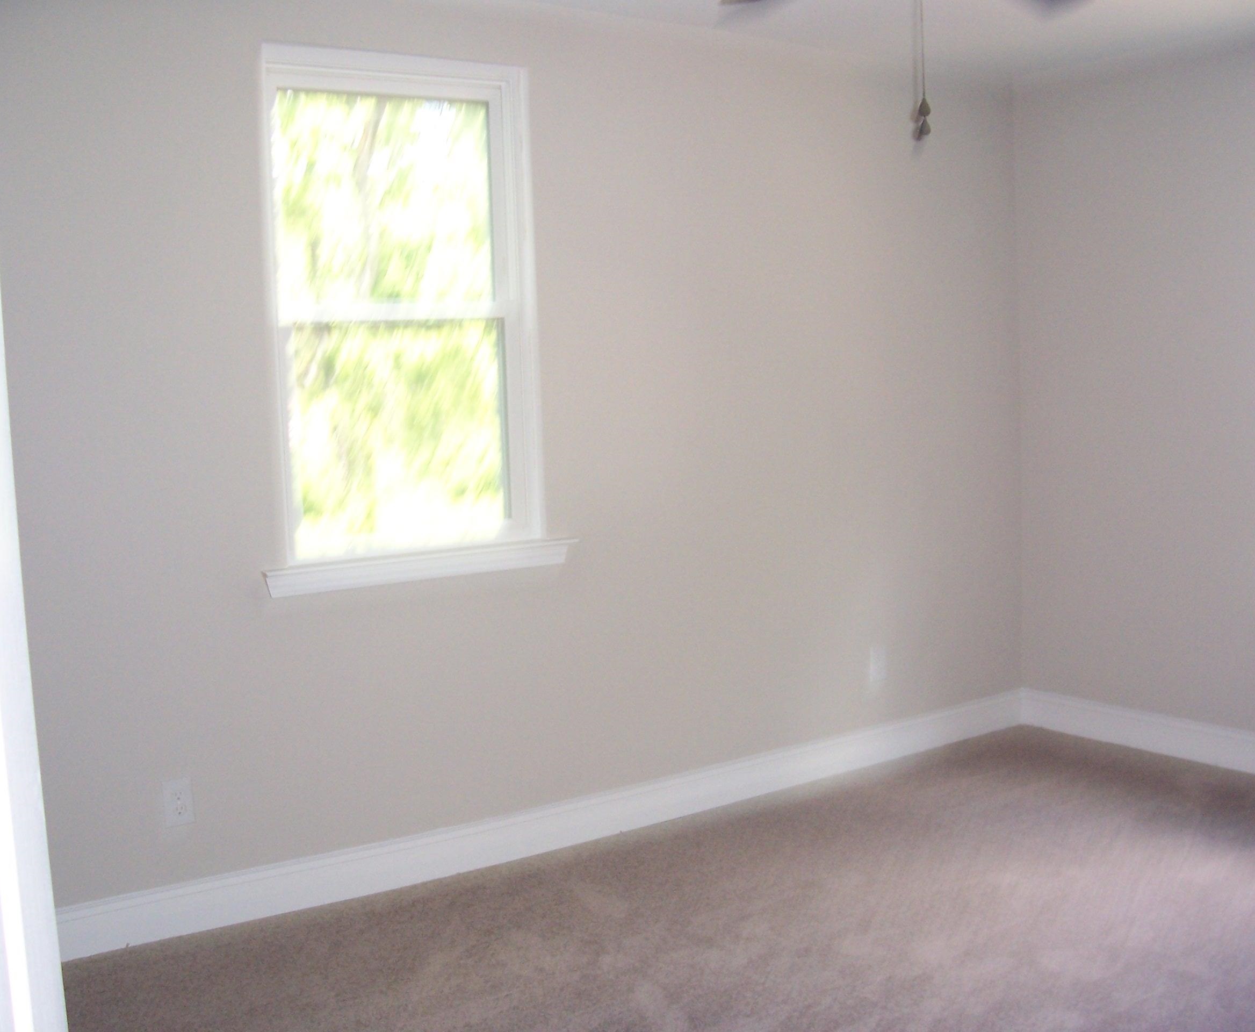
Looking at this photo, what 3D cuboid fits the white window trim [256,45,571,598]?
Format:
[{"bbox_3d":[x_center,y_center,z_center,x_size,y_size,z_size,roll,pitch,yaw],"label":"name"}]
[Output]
[{"bbox_3d":[-0.571,-0.511,3.569,0.914,1.369,0.100,-6,6,-33],"label":"white window trim"}]

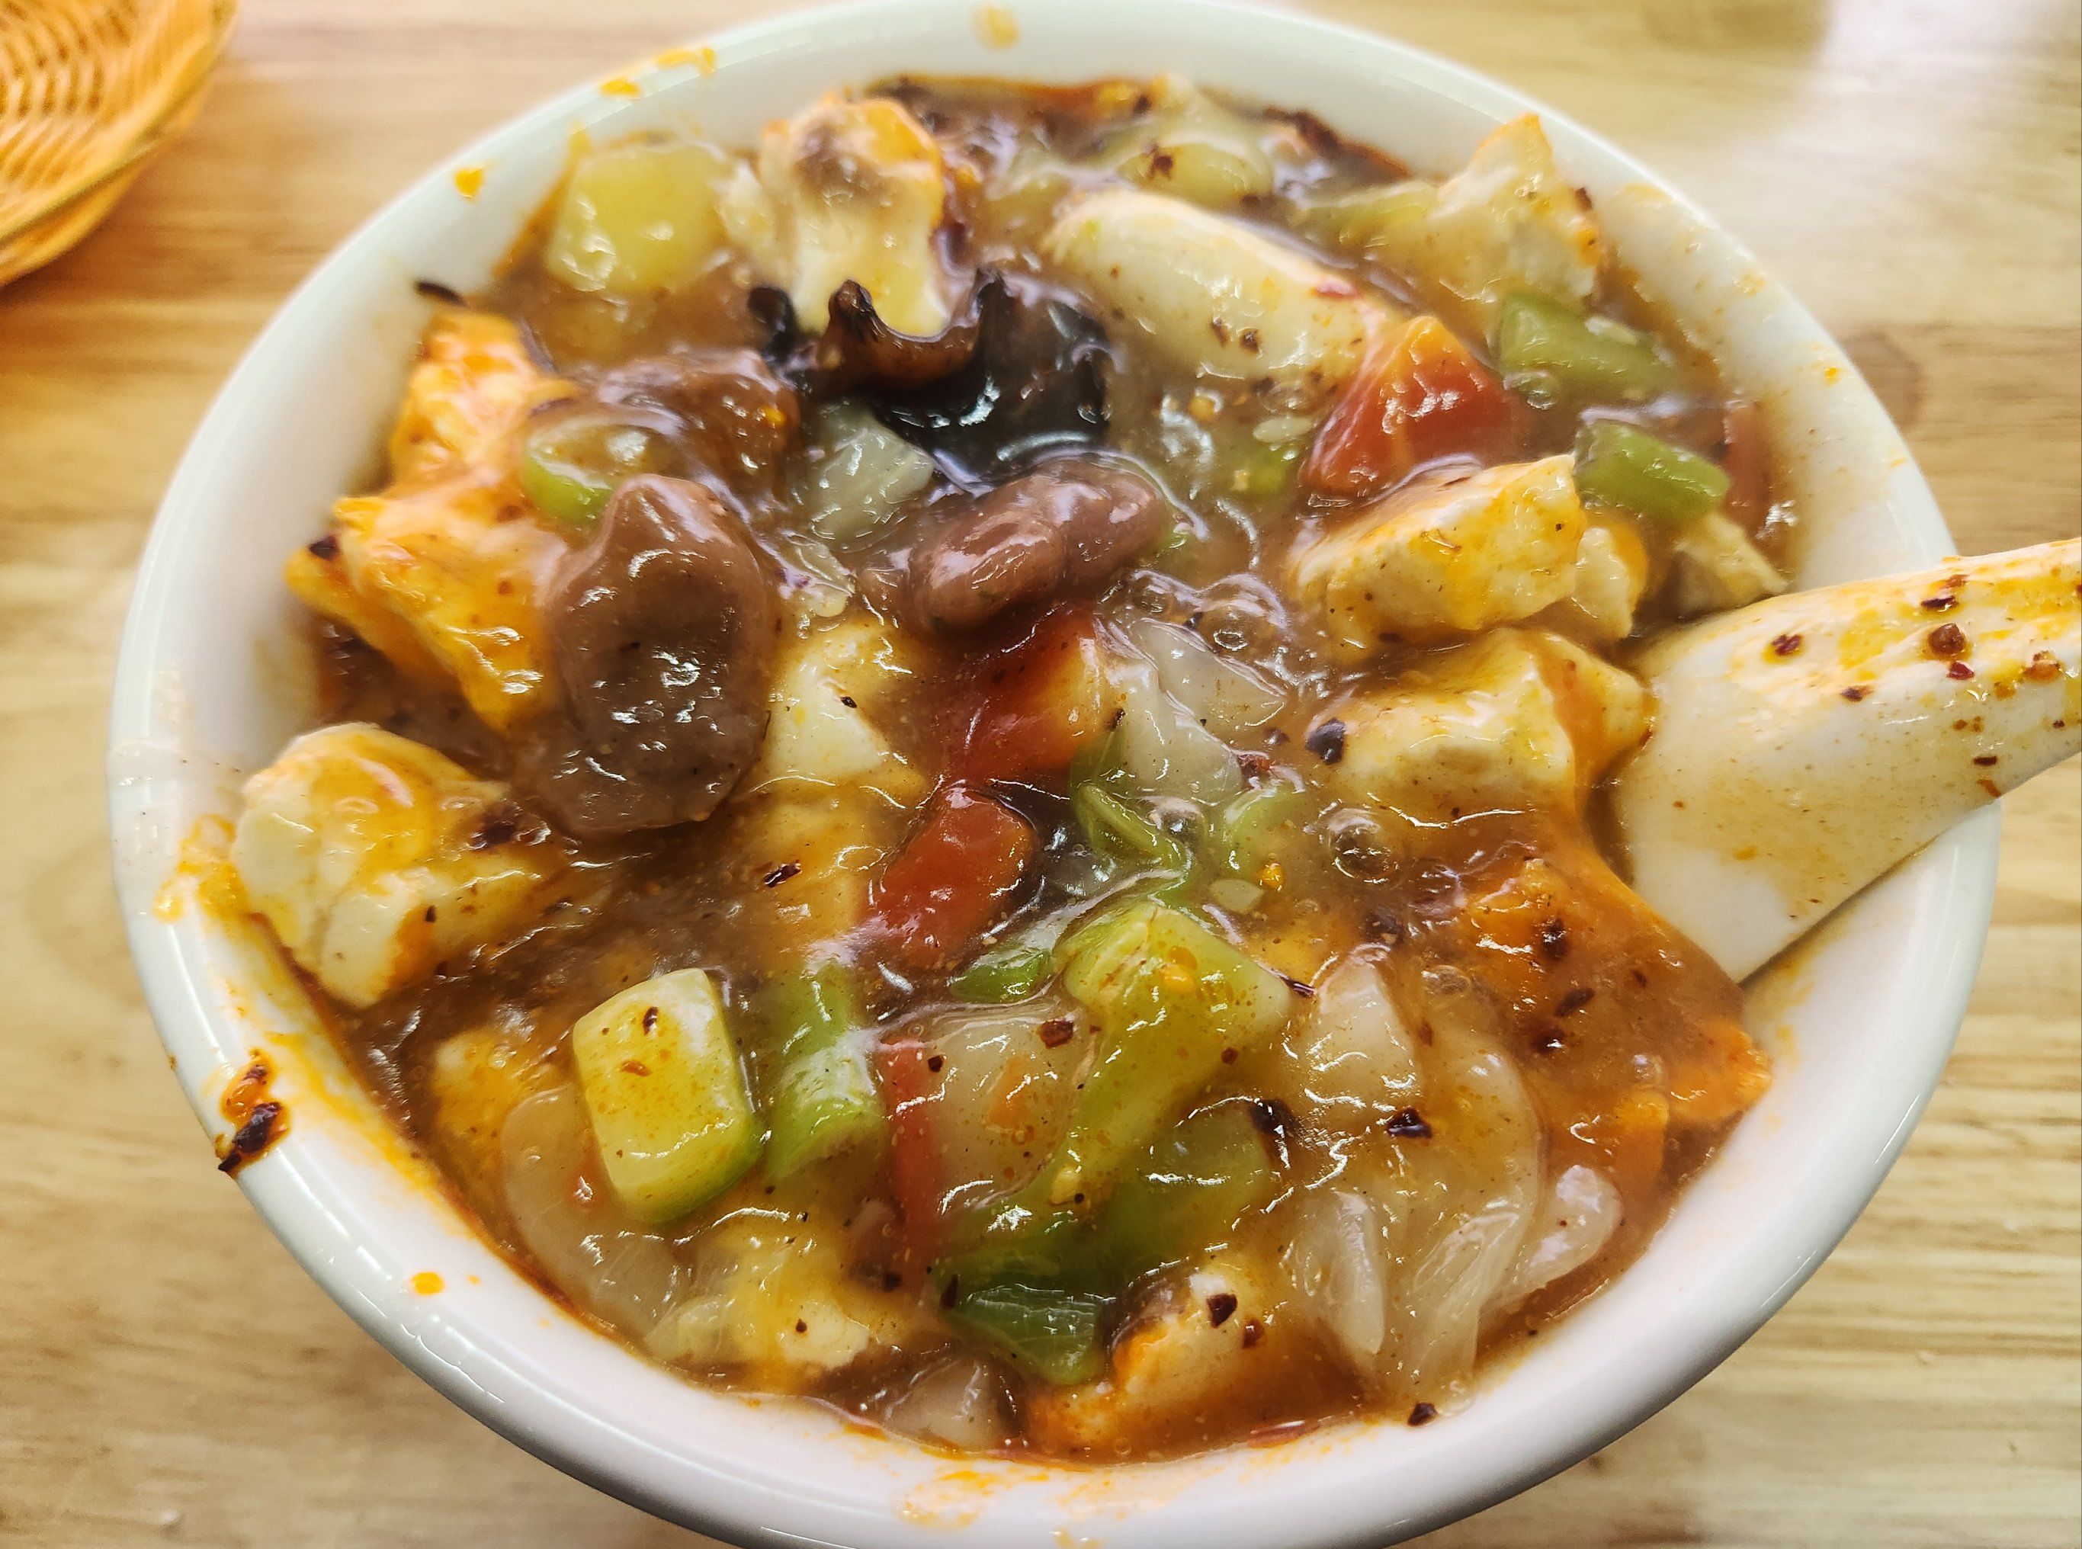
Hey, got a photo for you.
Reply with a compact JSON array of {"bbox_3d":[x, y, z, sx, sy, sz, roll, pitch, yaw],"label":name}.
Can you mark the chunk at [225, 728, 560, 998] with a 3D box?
[{"bbox_3d":[-0.066,0.009,0.142,0.026,0.017,0.019,-22,64,-11],"label":"chunk"}]

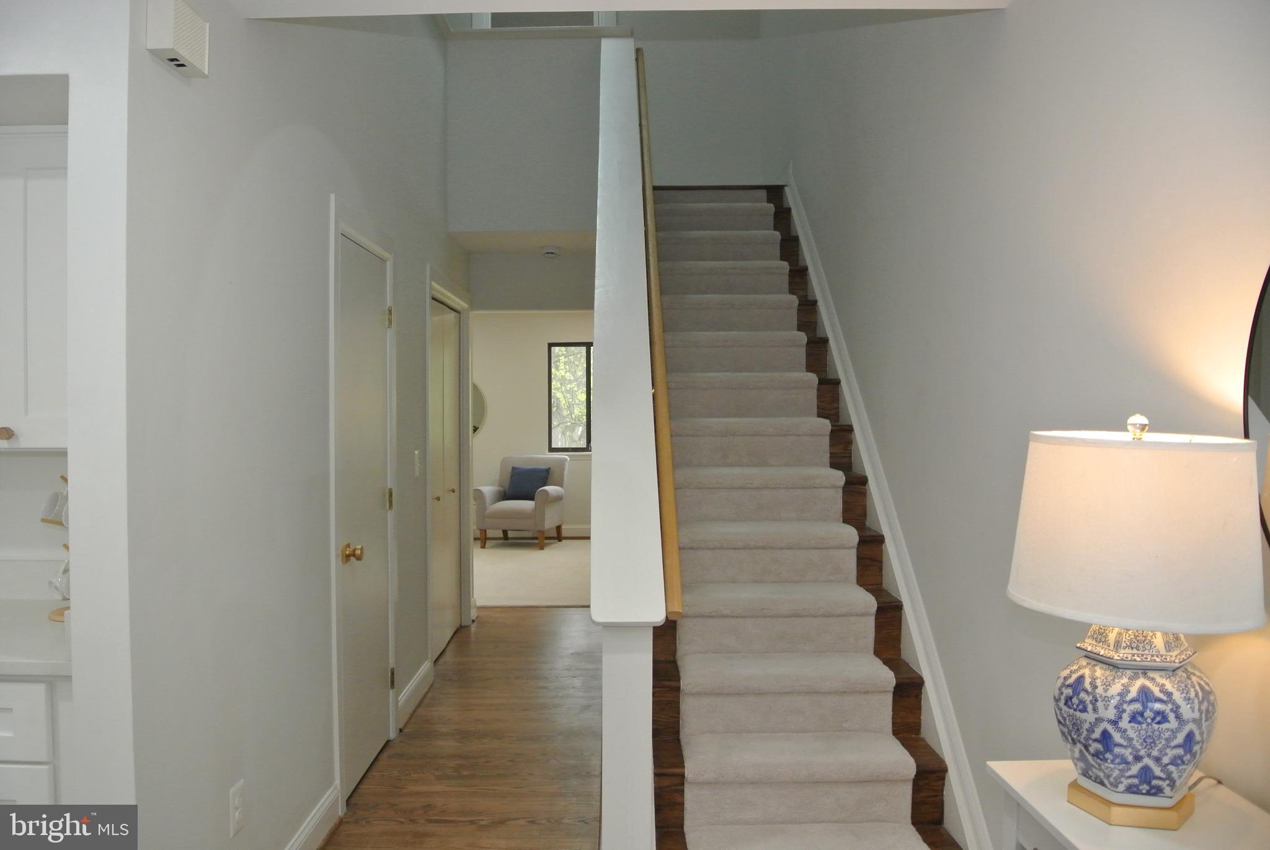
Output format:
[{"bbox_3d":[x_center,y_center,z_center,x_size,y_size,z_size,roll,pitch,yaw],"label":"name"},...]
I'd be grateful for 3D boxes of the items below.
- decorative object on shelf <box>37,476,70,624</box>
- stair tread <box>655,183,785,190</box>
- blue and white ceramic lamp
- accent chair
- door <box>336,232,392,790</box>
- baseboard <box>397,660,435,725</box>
[{"bbox_3d":[-1.321,0.293,2.290,0.200,0.345,0.200,0,1,-1],"label":"decorative object on shelf"},{"bbox_3d":[0.434,-1.352,5.556,0.840,0.035,0.250,0,1,-1],"label":"stair tread"},{"bbox_3d":[0.722,0.272,1.373,0.342,0.580,0.342,0,1,-1],"label":"blue and white ceramic lamp"},{"bbox_3d":[-1.116,0.751,9.512,0.780,0.890,0.800,0,1,11],"label":"accent chair"},{"bbox_3d":[-1.052,0.332,3.677,0.042,2.030,0.640,0,1,-1],"label":"door"},{"bbox_3d":[-1.043,1.268,4.542,0.020,0.130,0.770,0,1,-1],"label":"baseboard"}]

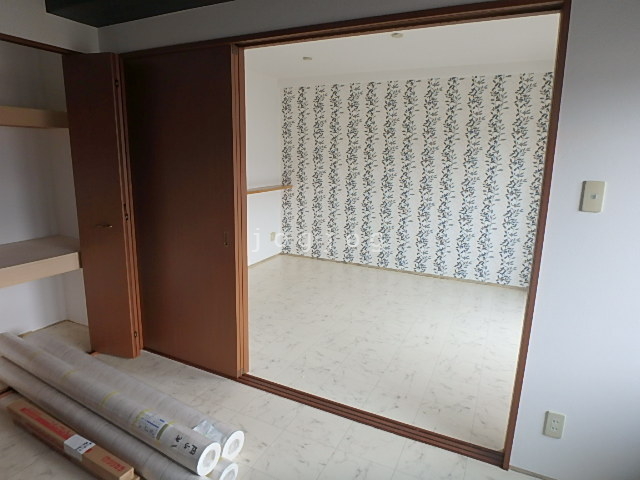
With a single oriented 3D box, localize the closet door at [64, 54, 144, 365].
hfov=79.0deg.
[{"bbox_3d":[-1.433,-0.162,2.576,0.350,1.980,0.060,4,11,14],"label":"closet door"}]

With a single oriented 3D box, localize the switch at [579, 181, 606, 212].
[{"bbox_3d":[1.052,-0.166,1.492,0.070,0.120,0.012,7,12,26],"label":"switch"}]

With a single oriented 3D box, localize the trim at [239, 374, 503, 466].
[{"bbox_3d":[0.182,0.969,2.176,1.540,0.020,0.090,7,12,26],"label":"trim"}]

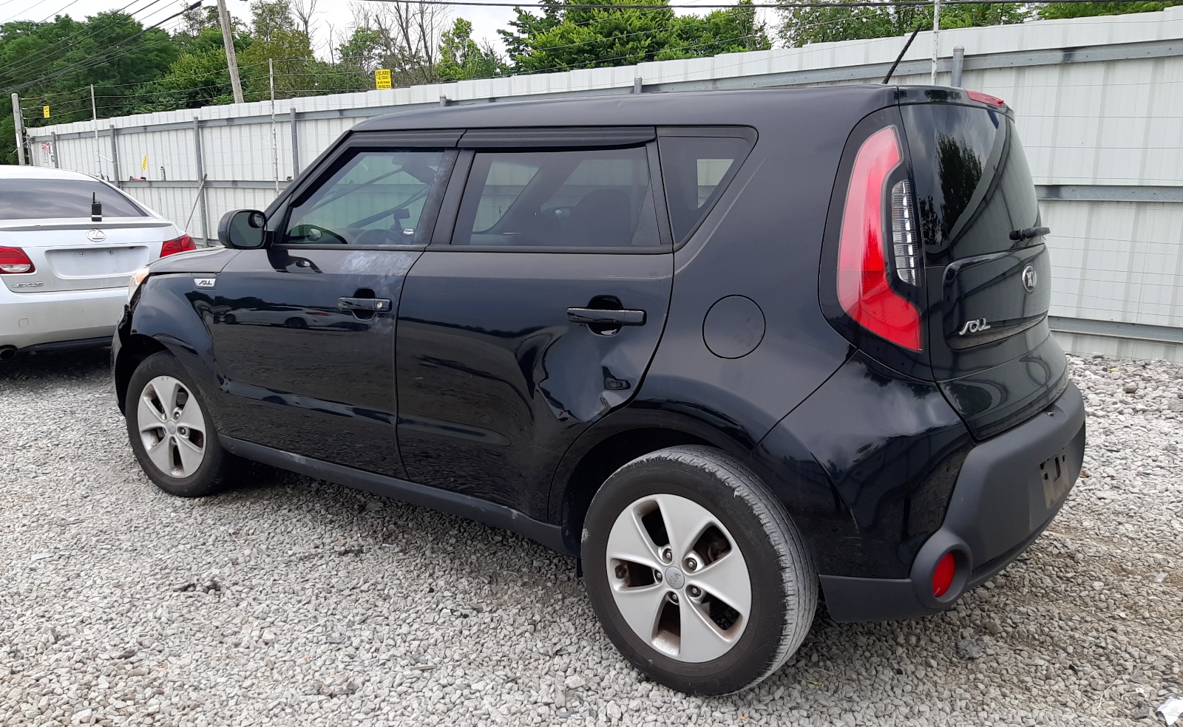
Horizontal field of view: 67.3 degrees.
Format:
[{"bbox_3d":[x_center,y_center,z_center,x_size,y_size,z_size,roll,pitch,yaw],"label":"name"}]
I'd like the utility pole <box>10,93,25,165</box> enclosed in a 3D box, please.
[{"bbox_3d":[-14.085,-4.771,22.000,0.170,3.750,0.170,0,10,0],"label":"utility pole"}]

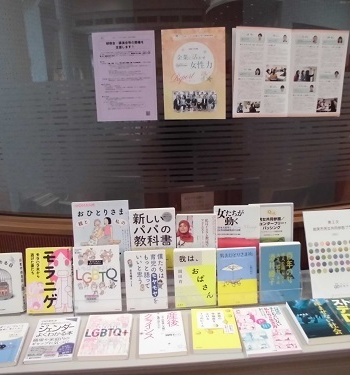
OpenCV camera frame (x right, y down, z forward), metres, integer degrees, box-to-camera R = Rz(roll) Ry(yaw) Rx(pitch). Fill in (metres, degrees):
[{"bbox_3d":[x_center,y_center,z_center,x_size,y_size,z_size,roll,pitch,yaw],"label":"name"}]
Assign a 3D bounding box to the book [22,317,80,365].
[{"bbox_3d":[-0.353,0.447,1.107,0.128,0.012,0.189,-3,16,-5],"label":"book"}]

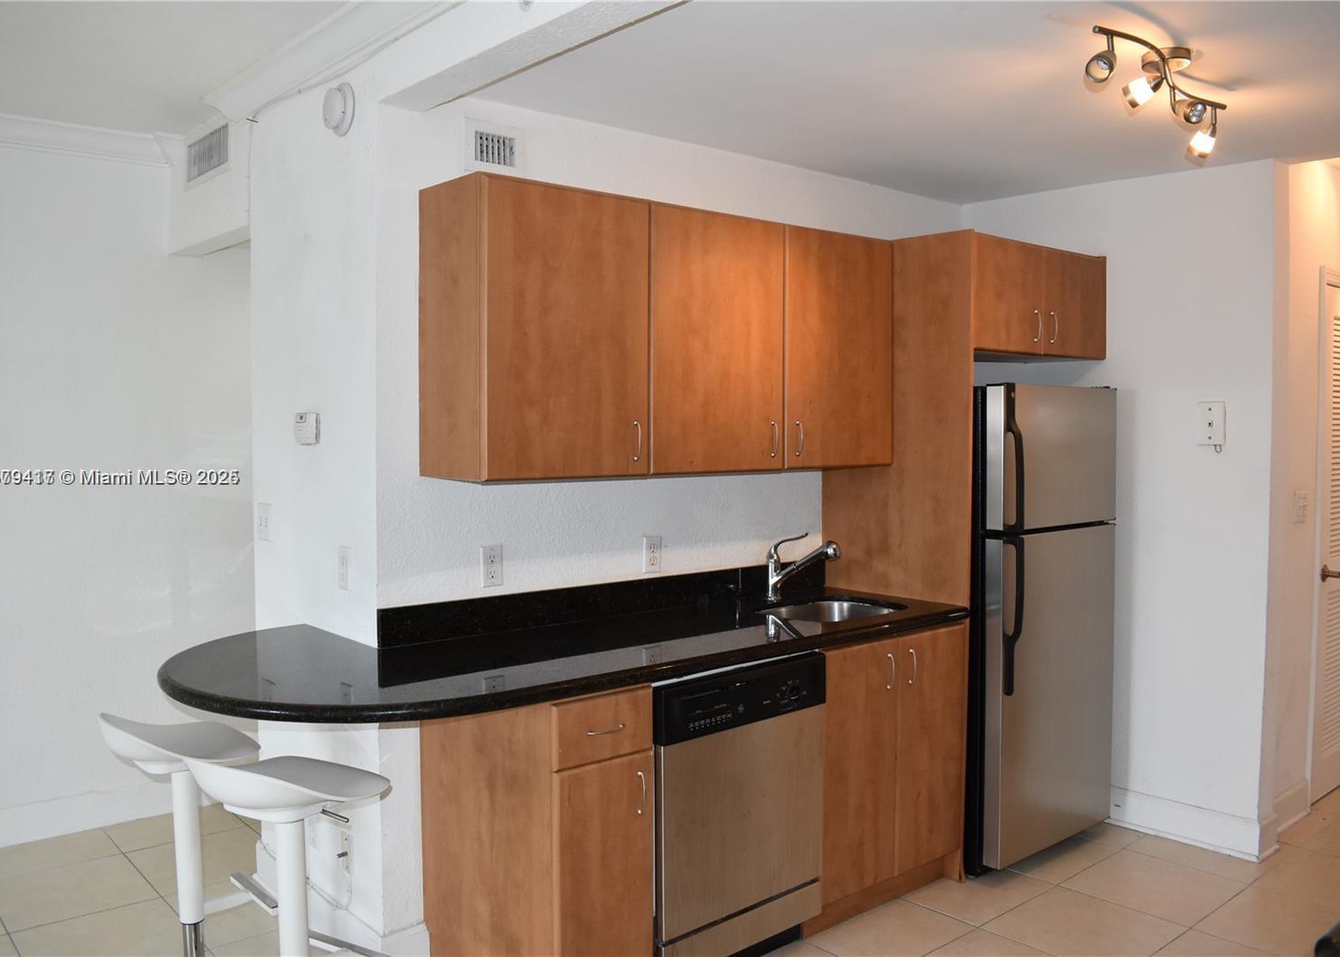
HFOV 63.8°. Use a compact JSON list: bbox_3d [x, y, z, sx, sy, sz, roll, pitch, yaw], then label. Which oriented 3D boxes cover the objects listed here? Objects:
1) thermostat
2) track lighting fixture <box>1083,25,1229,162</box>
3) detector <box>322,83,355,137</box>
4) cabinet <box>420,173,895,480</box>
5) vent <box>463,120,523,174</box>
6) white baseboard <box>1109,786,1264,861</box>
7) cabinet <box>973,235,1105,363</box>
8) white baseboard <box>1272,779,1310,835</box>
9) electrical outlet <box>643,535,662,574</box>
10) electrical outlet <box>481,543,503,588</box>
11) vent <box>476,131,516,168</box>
[{"bbox_3d":[-1.062,-0.145,3.158,0.026,0.094,0.138,-2,4,-39],"label":"thermostat"},{"bbox_3d":[1.182,-0.910,2.560,0.800,0.214,0.210,-2,4,-39],"label":"track lighting fixture"},{"bbox_3d":[-0.903,-1.001,2.918,0.042,0.144,0.144,-2,4,-39],"label":"detector"},{"bbox_3d":[0.041,-0.398,3.218,1.538,0.762,0.360,-2,4,-39],"label":"cabinet"},{"bbox_3d":[-0.480,-0.915,2.988,0.193,0.146,0.015,-2,4,-39],"label":"vent"},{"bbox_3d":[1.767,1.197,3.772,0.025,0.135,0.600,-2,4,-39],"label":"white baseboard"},{"bbox_3d":[1.155,-0.608,3.764,0.864,0.371,0.360,-2,4,-39],"label":"cabinet"},{"bbox_3d":[2.251,1.183,3.910,0.376,0.135,0.025,-2,4,-39],"label":"white baseboard"},{"bbox_3d":[-0.050,0.243,3.400,0.072,0.116,0.009,-2,4,-39],"label":"electrical outlet"},{"bbox_3d":[-0.496,0.247,3.032,0.072,0.116,0.009,-2,4,-39],"label":"electrical outlet"},{"bbox_3d":[-0.478,-0.914,2.987,0.129,0.084,0.018,-2,4,-39],"label":"vent"}]

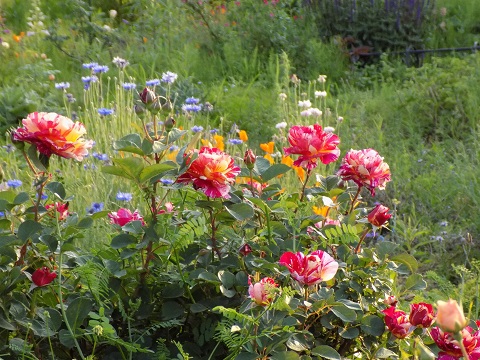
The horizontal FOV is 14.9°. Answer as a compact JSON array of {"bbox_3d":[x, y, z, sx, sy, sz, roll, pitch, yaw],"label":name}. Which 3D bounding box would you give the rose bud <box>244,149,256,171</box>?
[{"bbox_3d":[0.017,-0.034,3.000,0.019,0.034,0.019,0,12,0],"label":"rose bud"}]

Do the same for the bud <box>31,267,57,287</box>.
[{"bbox_3d":[-0.277,0.138,2.600,0.035,0.026,0.032,0,14,0],"label":"bud"}]

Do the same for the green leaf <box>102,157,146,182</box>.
[{"bbox_3d":[-0.167,-0.015,2.620,0.060,0.030,0.035,0,14,0],"label":"green leaf"}]

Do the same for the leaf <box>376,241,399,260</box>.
[{"bbox_3d":[0.213,0.102,2.650,0.033,0.025,0.022,0,11,0],"label":"leaf"}]

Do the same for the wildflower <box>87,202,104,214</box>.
[{"bbox_3d":[-0.288,0.057,3.650,0.034,0.018,0.034,0,41,0],"label":"wildflower"}]

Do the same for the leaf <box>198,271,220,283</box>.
[{"bbox_3d":[-0.043,0.136,2.580,0.031,0.013,0.022,0,14,0],"label":"leaf"}]

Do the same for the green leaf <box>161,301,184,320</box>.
[{"bbox_3d":[-0.096,0.185,2.600,0.035,0.008,0.028,-25,63,-14],"label":"green leaf"}]

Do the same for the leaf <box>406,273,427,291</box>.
[{"bbox_3d":[0.249,0.144,2.600,0.032,0.024,0.022,0,11,0],"label":"leaf"}]

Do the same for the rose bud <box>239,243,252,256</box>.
[{"bbox_3d":[0.007,0.095,2.500,0.018,0.018,0.018,0,12,0],"label":"rose bud"}]

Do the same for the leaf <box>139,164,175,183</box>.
[{"bbox_3d":[-0.117,-0.009,2.620,0.053,0.025,0.028,0,14,0],"label":"leaf"}]

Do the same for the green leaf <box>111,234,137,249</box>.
[{"bbox_3d":[-0.166,0.087,2.600,0.037,0.008,0.026,-12,52,-9],"label":"green leaf"}]

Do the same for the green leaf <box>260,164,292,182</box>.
[{"bbox_3d":[0.050,-0.009,2.550,0.040,0.024,0.018,0,12,0],"label":"green leaf"}]

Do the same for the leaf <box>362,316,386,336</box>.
[{"bbox_3d":[0.183,0.201,2.530,0.034,0.029,0.008,12,-23,5],"label":"leaf"}]

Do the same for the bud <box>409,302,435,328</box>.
[{"bbox_3d":[0.243,0.181,2.450,0.034,0.034,0.034,0,11,0],"label":"bud"}]

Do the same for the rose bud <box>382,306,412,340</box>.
[{"bbox_3d":[0.211,0.191,2.450,0.036,0.041,0.036,-18,12,0],"label":"rose bud"}]

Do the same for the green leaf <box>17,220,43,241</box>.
[{"bbox_3d":[-0.298,0.072,2.600,0.035,0.025,0.018,0,14,0],"label":"green leaf"}]

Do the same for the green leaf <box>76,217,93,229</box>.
[{"bbox_3d":[-0.212,0.058,2.500,0.021,0.016,0.014,0,12,0],"label":"green leaf"}]

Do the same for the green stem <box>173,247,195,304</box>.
[{"bbox_3d":[-0.077,0.129,2.500,0.006,0.078,0.006,-20,6,0],"label":"green stem"}]

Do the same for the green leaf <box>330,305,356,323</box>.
[{"bbox_3d":[0.141,0.182,2.500,0.038,0.008,0.027,33,51,17],"label":"green leaf"}]

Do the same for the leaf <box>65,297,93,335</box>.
[{"bbox_3d":[-0.212,0.178,2.400,0.035,0.048,0.016,0,12,0],"label":"leaf"}]

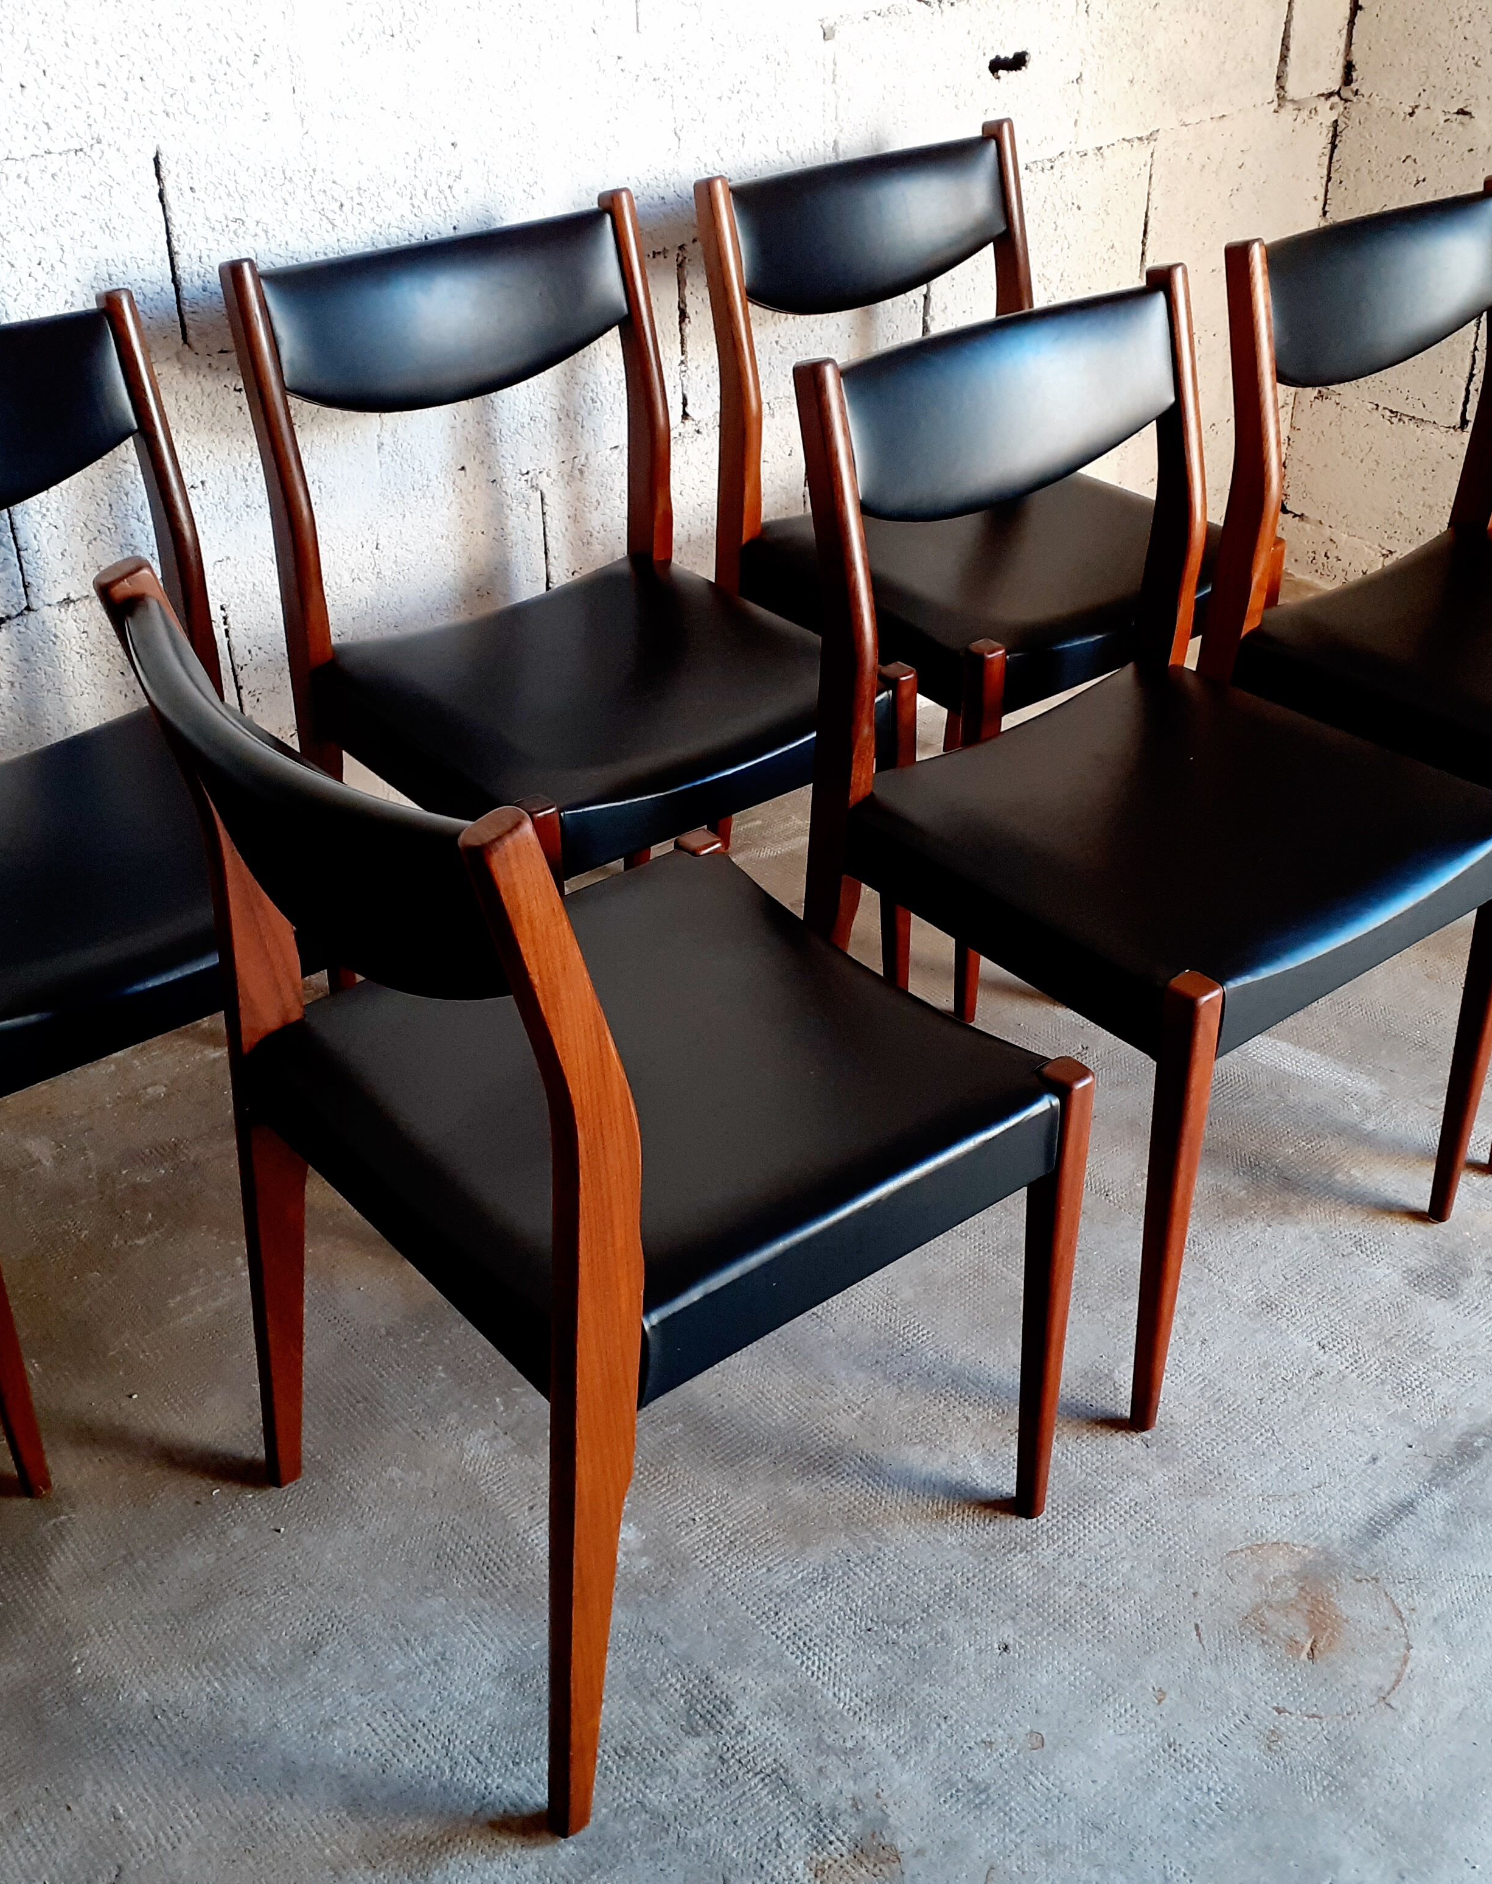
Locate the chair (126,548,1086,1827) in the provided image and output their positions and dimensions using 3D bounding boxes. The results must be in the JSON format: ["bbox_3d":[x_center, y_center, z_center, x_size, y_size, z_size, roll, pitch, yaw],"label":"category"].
[{"bbox_3d":[-0.086,0.121,1.409,0.508,0.816,0.458,-24,41,-32],"label":"chair"}]

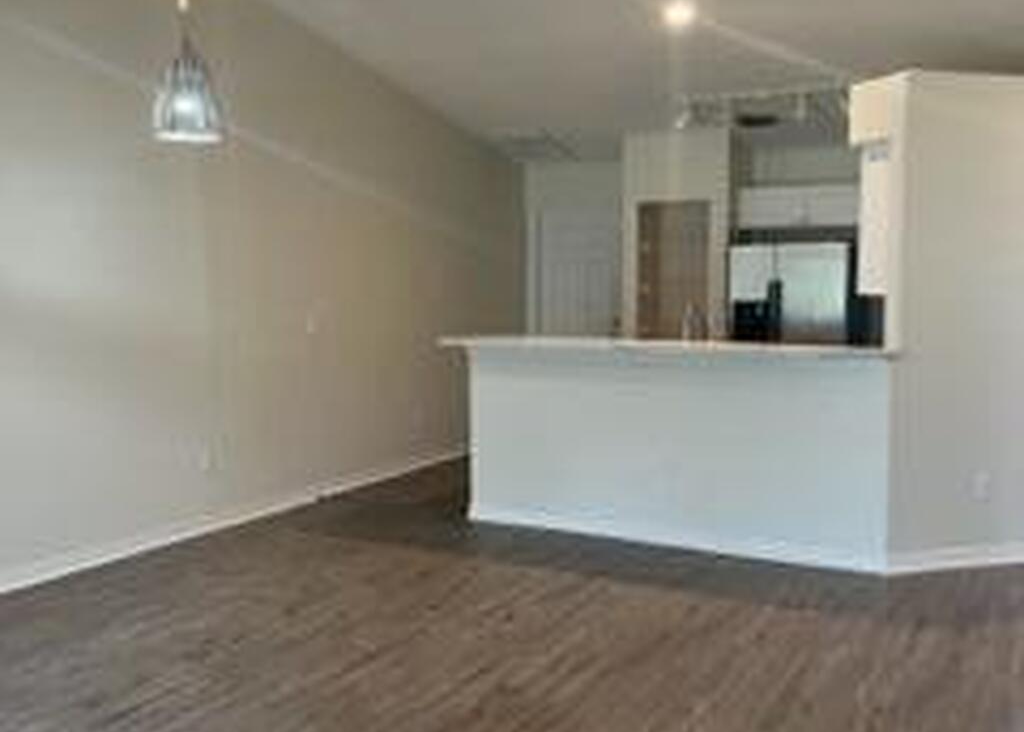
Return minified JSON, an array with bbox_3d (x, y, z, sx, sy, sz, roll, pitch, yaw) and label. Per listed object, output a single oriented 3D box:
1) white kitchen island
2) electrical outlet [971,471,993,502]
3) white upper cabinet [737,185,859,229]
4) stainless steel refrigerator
[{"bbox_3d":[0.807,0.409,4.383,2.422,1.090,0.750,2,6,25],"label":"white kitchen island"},{"bbox_3d":[2.318,0.595,3.791,0.080,0.120,0.012,-1,5,-12],"label":"electrical outlet"},{"bbox_3d":[2.211,-1.180,5.869,0.900,0.300,0.320,2,6,24],"label":"white upper cabinet"},{"bbox_3d":[2.074,-0.040,5.754,0.850,1.730,0.750,2,6,24],"label":"stainless steel refrigerator"}]

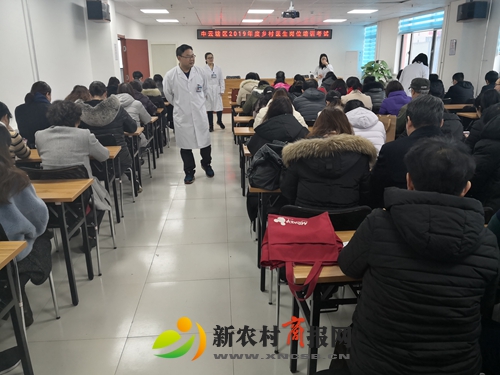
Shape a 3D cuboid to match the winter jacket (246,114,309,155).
[{"bbox_3d":[0.228,-0.235,3.187,0.540,0.710,0.500,-1,18,-4],"label":"winter jacket"}]

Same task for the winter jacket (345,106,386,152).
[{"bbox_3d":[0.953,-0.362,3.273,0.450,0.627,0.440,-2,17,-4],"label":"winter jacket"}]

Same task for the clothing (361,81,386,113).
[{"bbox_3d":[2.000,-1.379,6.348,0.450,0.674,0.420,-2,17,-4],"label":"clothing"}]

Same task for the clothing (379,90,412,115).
[{"bbox_3d":[1.923,-0.929,5.225,0.520,0.720,0.500,0,18,-1],"label":"clothing"}]

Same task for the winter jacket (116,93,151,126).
[{"bbox_3d":[-1.569,-0.897,5.085,0.542,0.690,0.512,-2,18,-4],"label":"winter jacket"}]

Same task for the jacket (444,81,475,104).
[{"bbox_3d":[3.896,-1.610,7.290,0.560,0.750,0.500,-4,18,-12],"label":"jacket"}]

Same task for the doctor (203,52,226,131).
[{"bbox_3d":[-0.788,-2.076,8.710,0.522,1.665,0.355,-2,18,-4],"label":"doctor"}]

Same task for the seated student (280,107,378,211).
[{"bbox_3d":[0.414,0.126,2.436,0.561,1.241,0.739,-2,18,-4],"label":"seated student"}]

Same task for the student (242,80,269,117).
[{"bbox_3d":[0.155,-1.260,6.142,0.532,0.690,0.512,-2,18,-4],"label":"student"}]

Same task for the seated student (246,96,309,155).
[{"bbox_3d":[0.222,-0.125,3.317,0.540,1.260,0.780,-1,18,-4],"label":"seated student"}]

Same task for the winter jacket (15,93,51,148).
[{"bbox_3d":[-2.112,-0.570,4.089,0.512,0.690,0.473,-2,18,-4],"label":"winter jacket"}]

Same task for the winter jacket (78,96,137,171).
[{"bbox_3d":[-1.485,-0.571,4.159,0.571,0.827,0.552,-2,18,-4],"label":"winter jacket"}]

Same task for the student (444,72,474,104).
[{"bbox_3d":[3.907,-1.478,7.396,0.550,1.335,0.780,-4,18,-12],"label":"student"}]

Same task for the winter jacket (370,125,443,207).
[{"bbox_3d":[0.943,0.024,2.252,0.580,0.790,0.520,0,18,-1],"label":"winter jacket"}]

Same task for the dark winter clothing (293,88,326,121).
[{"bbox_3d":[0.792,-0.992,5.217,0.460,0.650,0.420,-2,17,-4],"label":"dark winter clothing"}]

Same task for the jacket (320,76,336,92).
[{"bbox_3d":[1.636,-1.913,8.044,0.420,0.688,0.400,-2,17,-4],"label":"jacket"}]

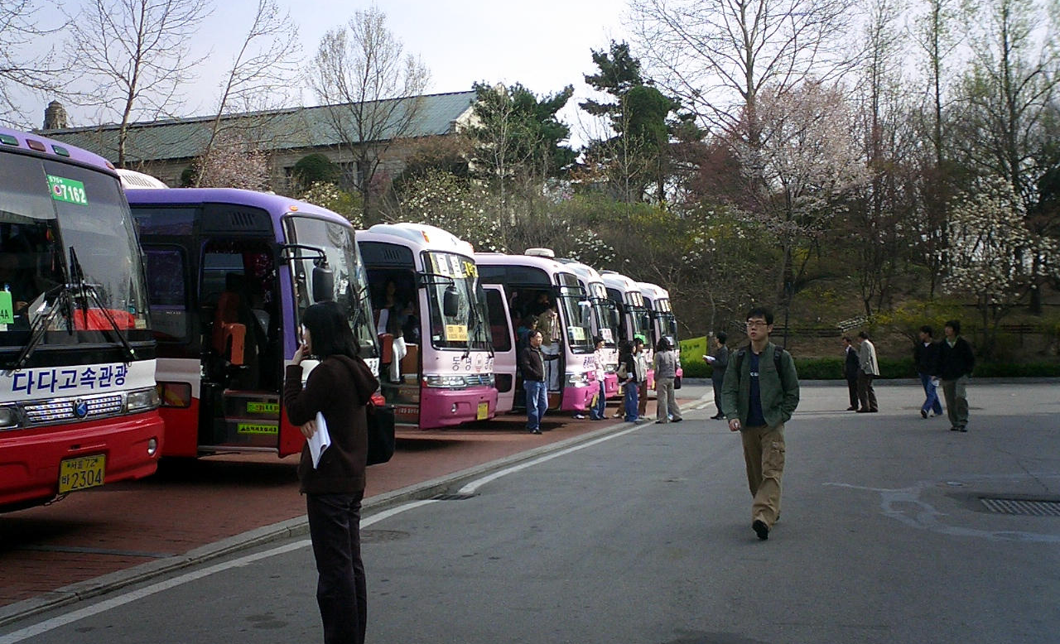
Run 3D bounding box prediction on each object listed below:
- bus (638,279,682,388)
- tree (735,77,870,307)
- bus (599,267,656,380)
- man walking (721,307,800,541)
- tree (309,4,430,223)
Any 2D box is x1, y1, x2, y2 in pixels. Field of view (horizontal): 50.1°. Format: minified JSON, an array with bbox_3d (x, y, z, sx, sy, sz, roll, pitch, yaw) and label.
[{"bbox_3d":[-1.629,0.393,31.271,11.400,3.150,2.500,0,-1,16],"label":"bus"},{"bbox_3d":[11.044,-5.094,46.000,5.500,9.300,5.300,1,-1,0],"label":"tree"},{"bbox_3d":[-2.629,0.323,27.671,11.400,3.150,2.500,0,-1,16],"label":"bus"},{"bbox_3d":[1.775,0.783,8.750,0.600,1.760,0.550,0,-1,21],"label":"man walking"},{"bbox_3d":[-7.108,-9.081,50.000,5.400,9.900,5.200,1,-1,0],"label":"tree"}]

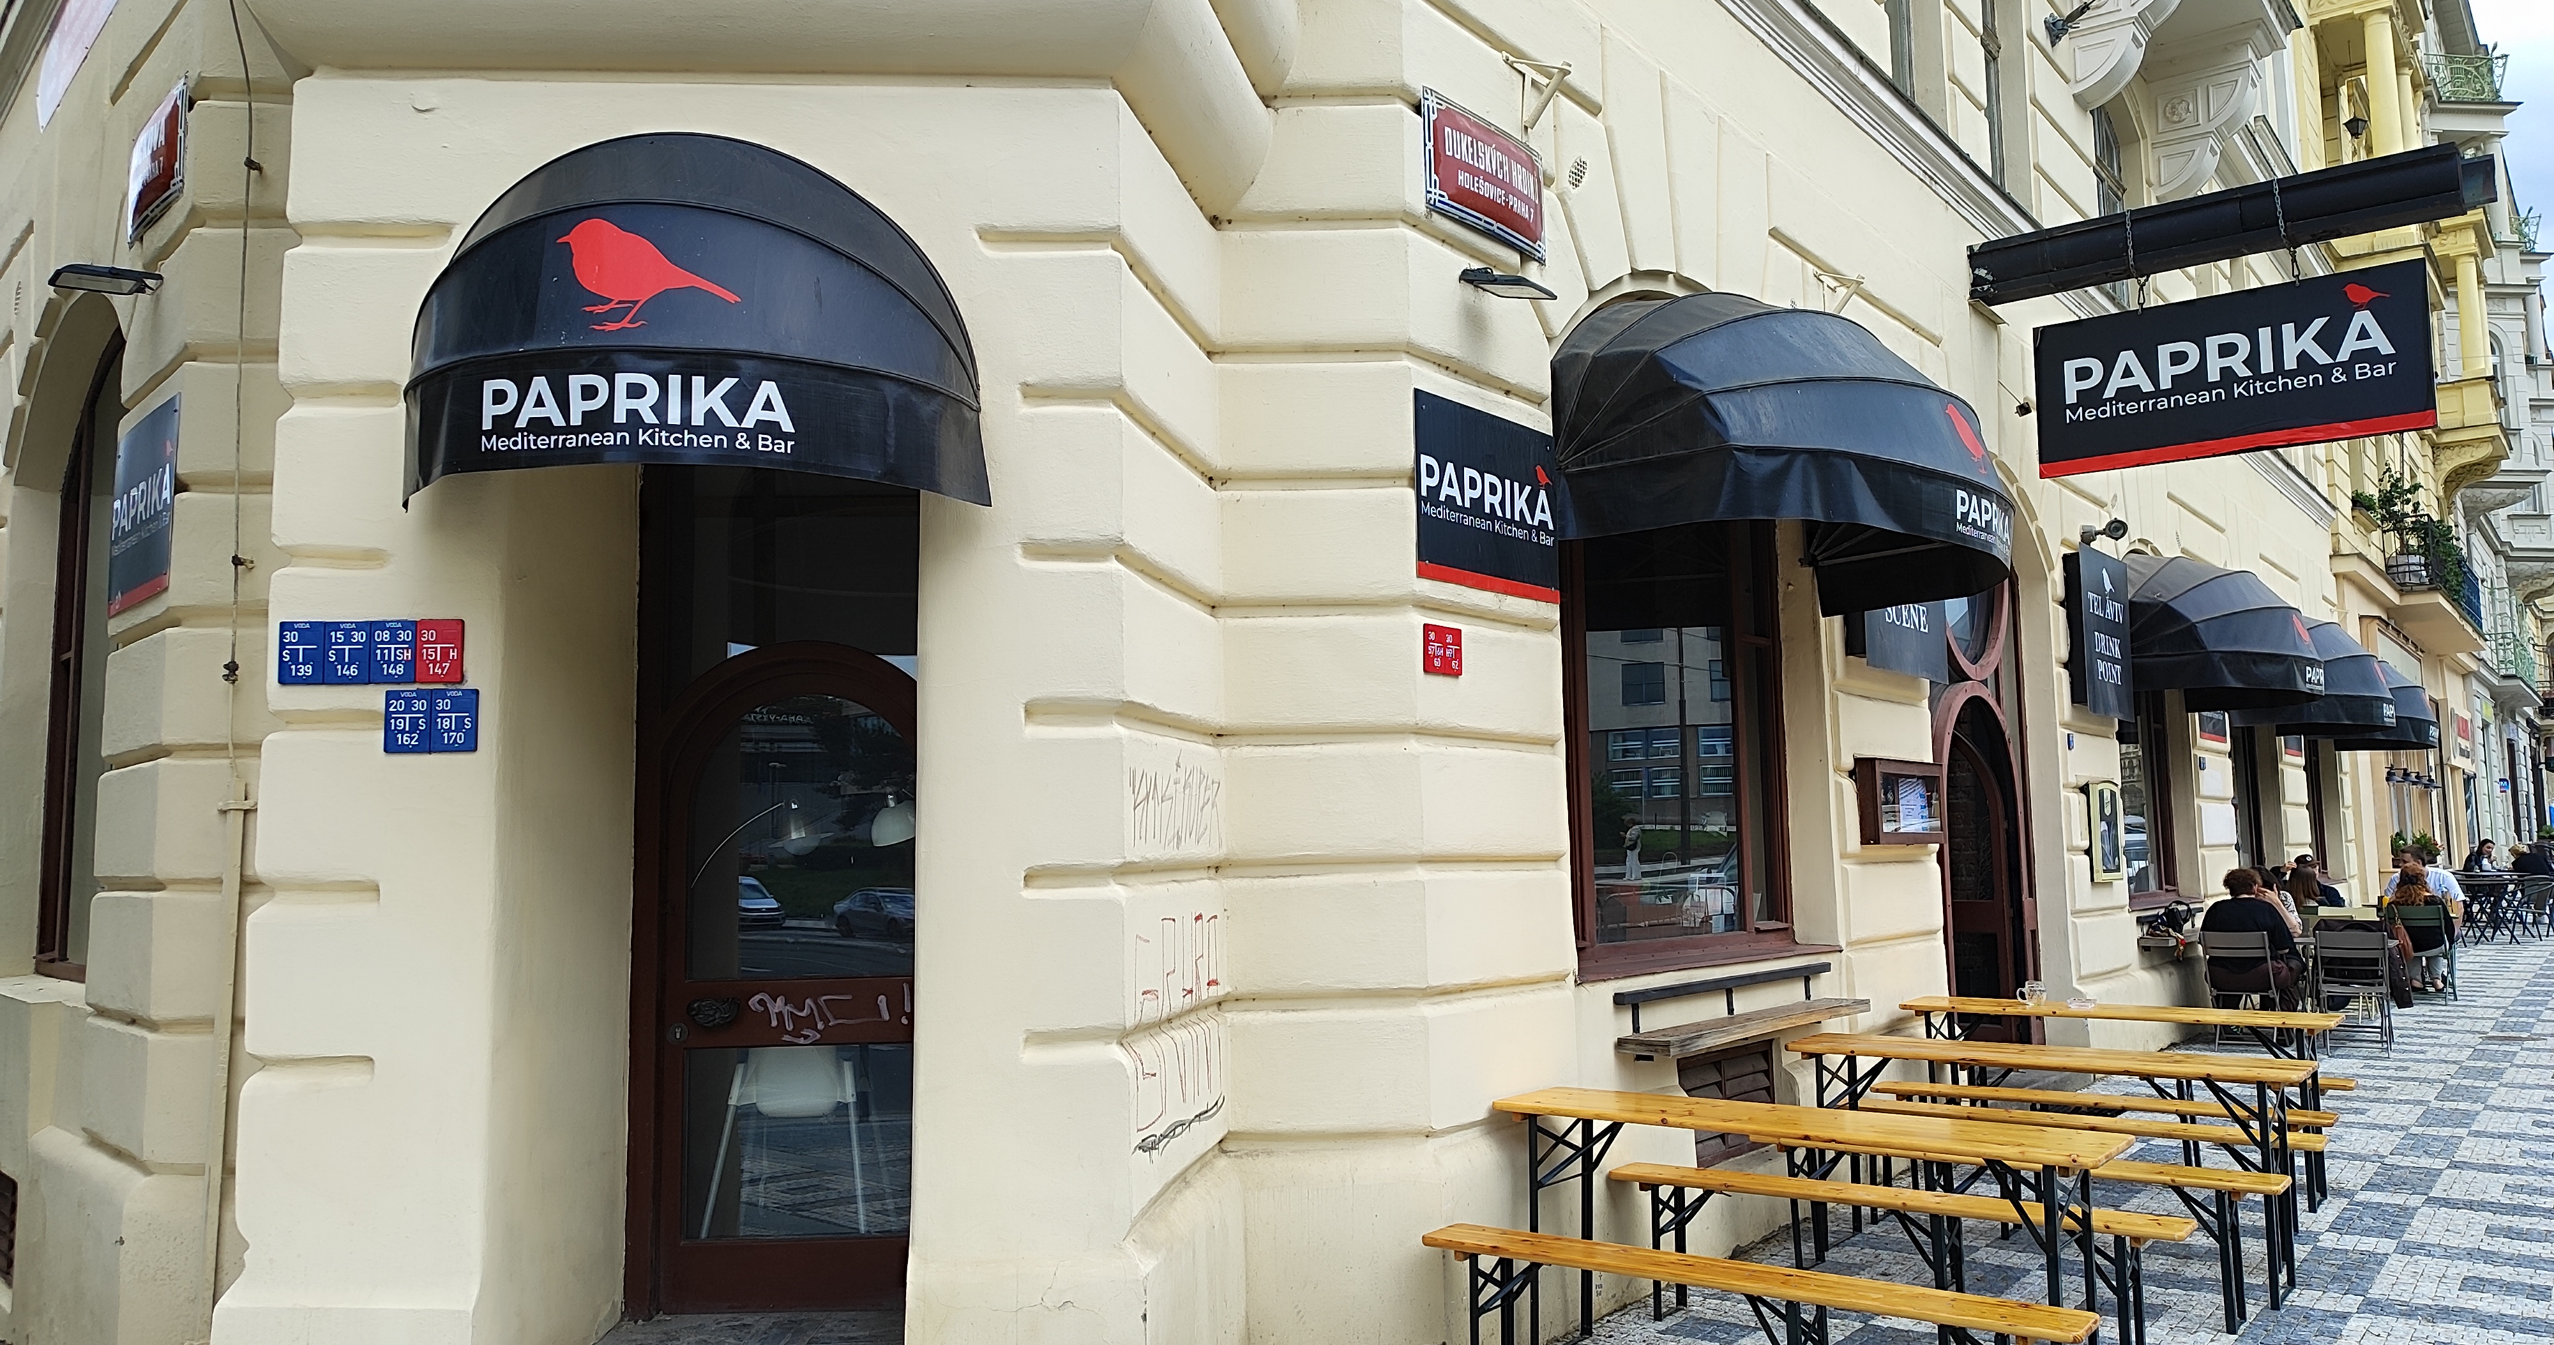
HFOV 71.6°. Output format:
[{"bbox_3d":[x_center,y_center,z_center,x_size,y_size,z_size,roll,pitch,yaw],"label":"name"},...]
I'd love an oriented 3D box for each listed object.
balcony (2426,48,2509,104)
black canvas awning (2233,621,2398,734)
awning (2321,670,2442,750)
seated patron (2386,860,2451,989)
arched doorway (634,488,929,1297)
[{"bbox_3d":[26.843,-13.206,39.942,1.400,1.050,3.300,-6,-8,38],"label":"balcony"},{"bbox_3d":[9.848,-0.026,16.791,1.089,1.148,2.475,-5,-7,37],"label":"black canvas awning"},{"bbox_3d":[12.272,0.273,19.786,1.080,1.200,2.350,-6,-8,38],"label":"awning"},{"bbox_3d":[10.578,2.373,16.326,0.515,1.257,0.842,-5,-7,37],"label":"seated patron"},{"bbox_3d":[-1.447,0.548,5.500,1.060,2.800,0.250,-1,-6,-3],"label":"arched doorway"}]

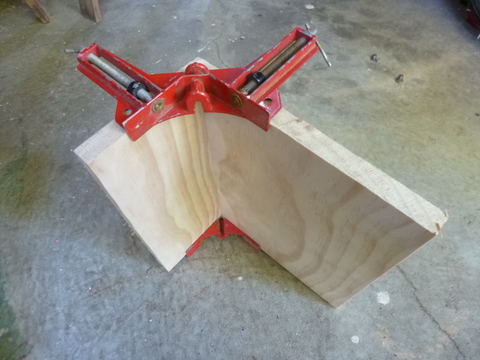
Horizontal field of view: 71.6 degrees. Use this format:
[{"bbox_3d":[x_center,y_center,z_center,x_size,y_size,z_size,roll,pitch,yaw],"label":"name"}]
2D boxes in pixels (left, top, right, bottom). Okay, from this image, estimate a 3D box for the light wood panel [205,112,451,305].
[{"bbox_3d":[0.049,0.035,0.390,0.238,0.297,0.019,37,68,20],"label":"light wood panel"}]

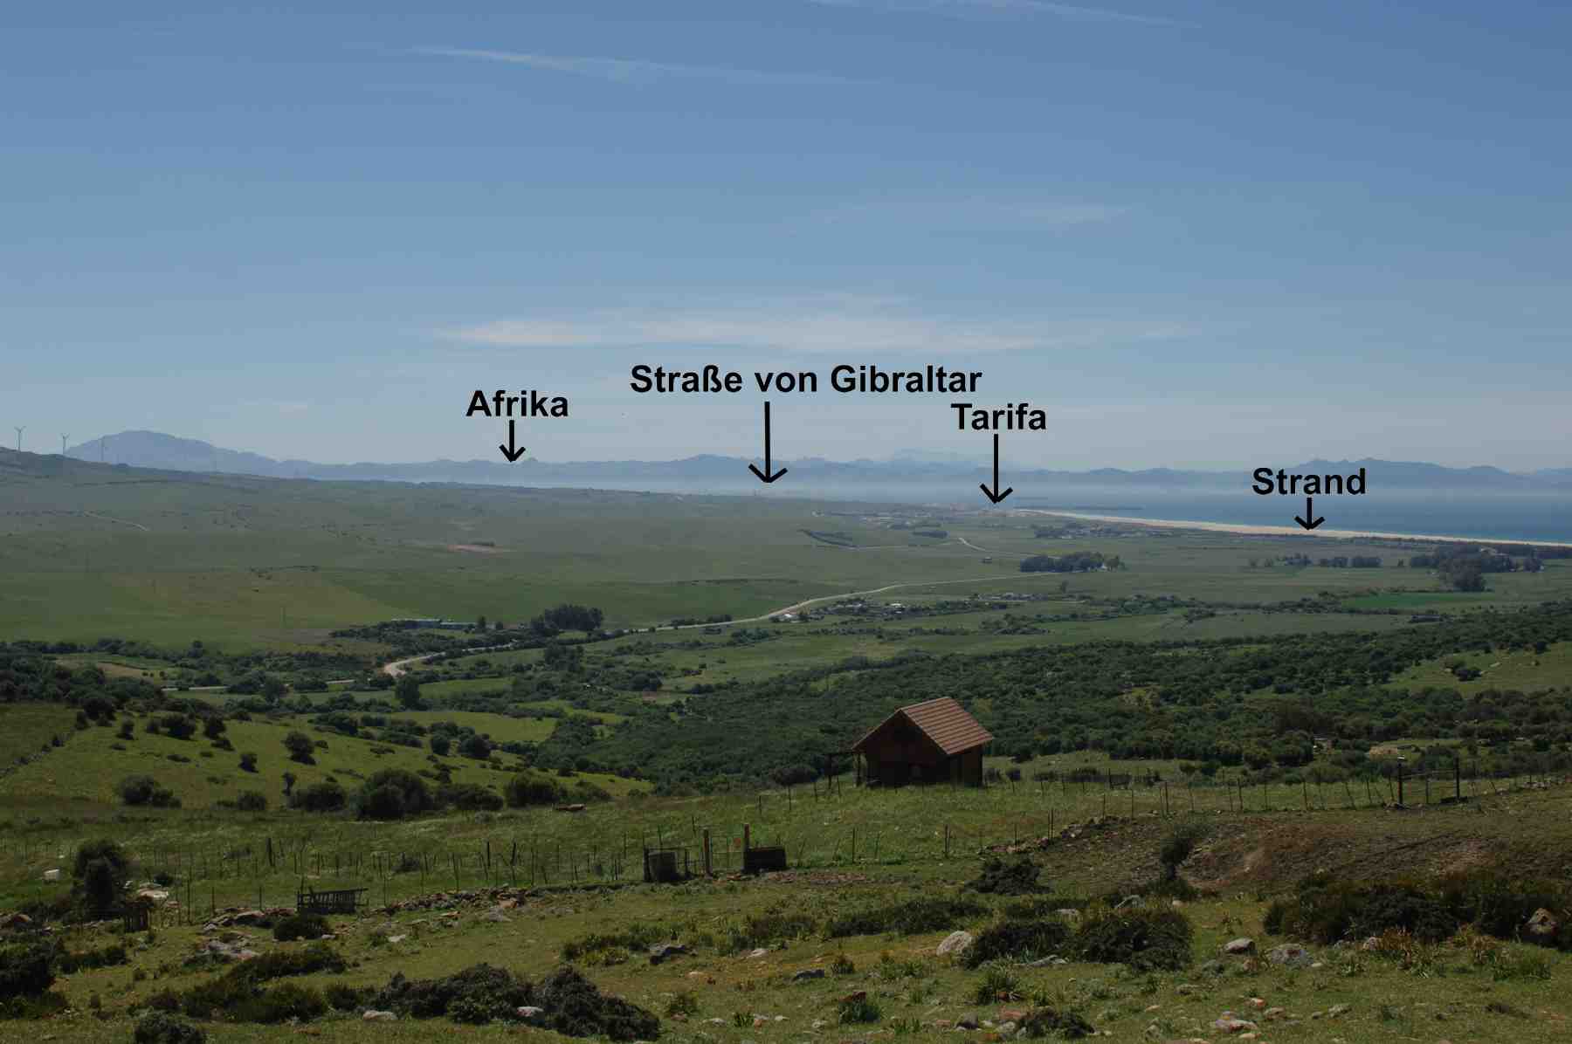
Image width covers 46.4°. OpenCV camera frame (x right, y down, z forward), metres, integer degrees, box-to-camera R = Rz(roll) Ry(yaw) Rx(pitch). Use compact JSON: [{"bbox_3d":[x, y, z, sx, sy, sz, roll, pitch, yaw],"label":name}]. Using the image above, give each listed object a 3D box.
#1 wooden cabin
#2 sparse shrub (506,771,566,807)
[{"bbox_3d":[8.172,13.067,107.388,5.783,4.900,7.439,1,2,26],"label":"wooden cabin"},{"bbox_3d":[-15.041,16.053,110.000,3.500,2.150,3.000,0,1,-8],"label":"sparse shrub"}]

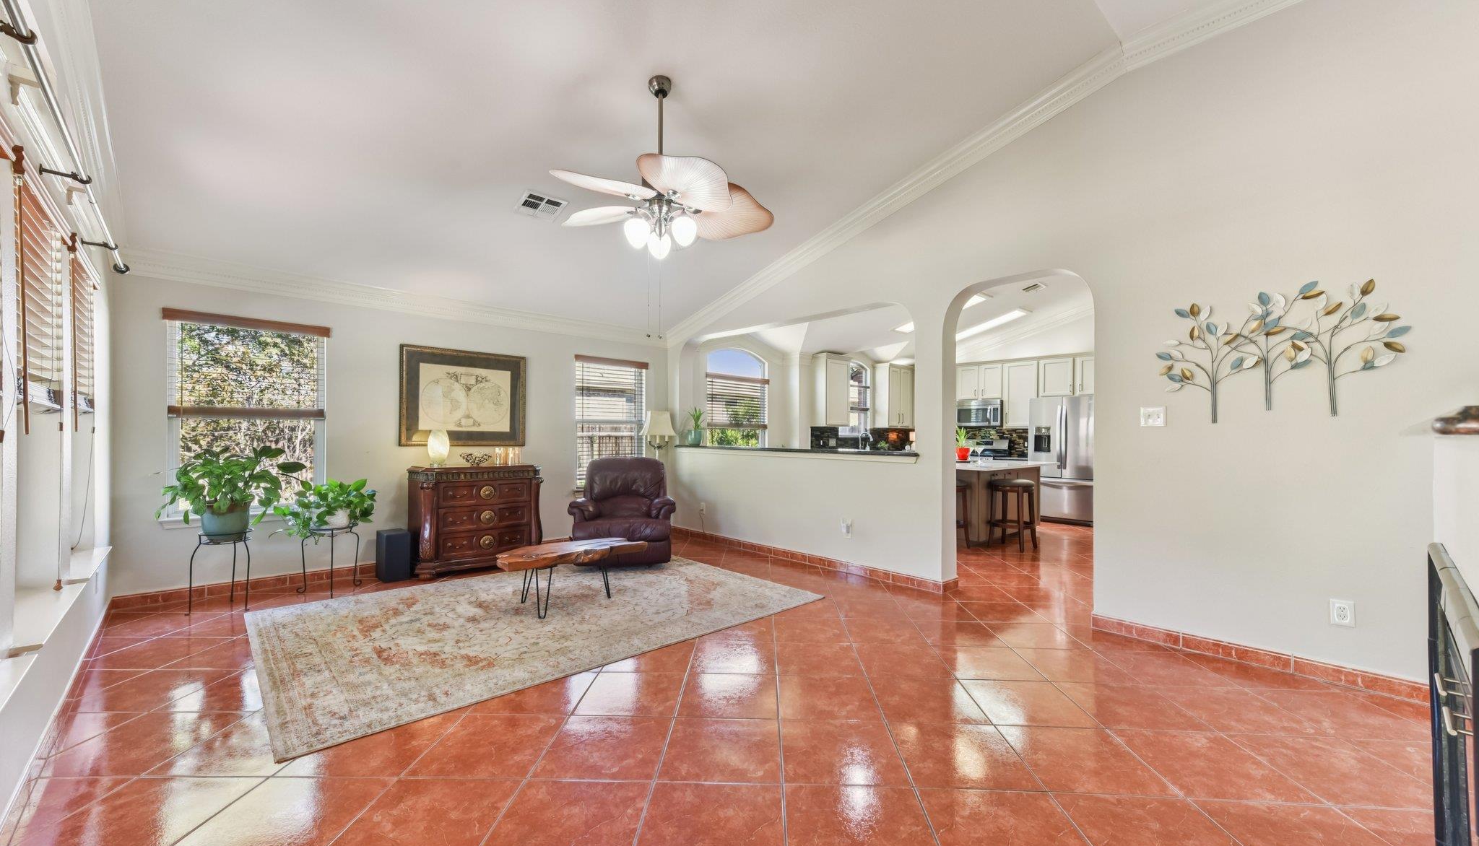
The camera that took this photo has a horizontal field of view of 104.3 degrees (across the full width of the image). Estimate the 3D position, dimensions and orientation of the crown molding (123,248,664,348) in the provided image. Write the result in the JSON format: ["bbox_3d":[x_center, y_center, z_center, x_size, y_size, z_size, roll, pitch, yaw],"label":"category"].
[{"bbox_3d":[-2.551,-1.059,5.477,4.620,0.165,0.100,1,-1,-44],"label":"crown molding"}]

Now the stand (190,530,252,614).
[{"bbox_3d":[-3.621,1.034,4.016,0.333,0.529,0.358,1,-1,-43],"label":"stand"}]

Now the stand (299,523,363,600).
[{"bbox_3d":[-3.147,1.054,4.445,0.363,0.509,0.363,1,-1,-43],"label":"stand"}]

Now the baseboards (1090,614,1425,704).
[{"bbox_3d":[2.723,1.269,3.169,0.018,0.092,1.381,1,-1,-43],"label":"baseboards"}]

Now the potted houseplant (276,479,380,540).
[{"bbox_3d":[-3.191,0.653,4.450,0.595,0.454,0.544,1,-1,-43],"label":"potted houseplant"}]

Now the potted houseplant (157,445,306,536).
[{"bbox_3d":[-3.584,0.493,4.062,0.746,0.665,0.655,1,-1,-43],"label":"potted houseplant"}]

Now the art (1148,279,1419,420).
[{"bbox_3d":[2.858,-0.369,3.104,0.045,0.730,1.000,1,-1,-44],"label":"art"}]

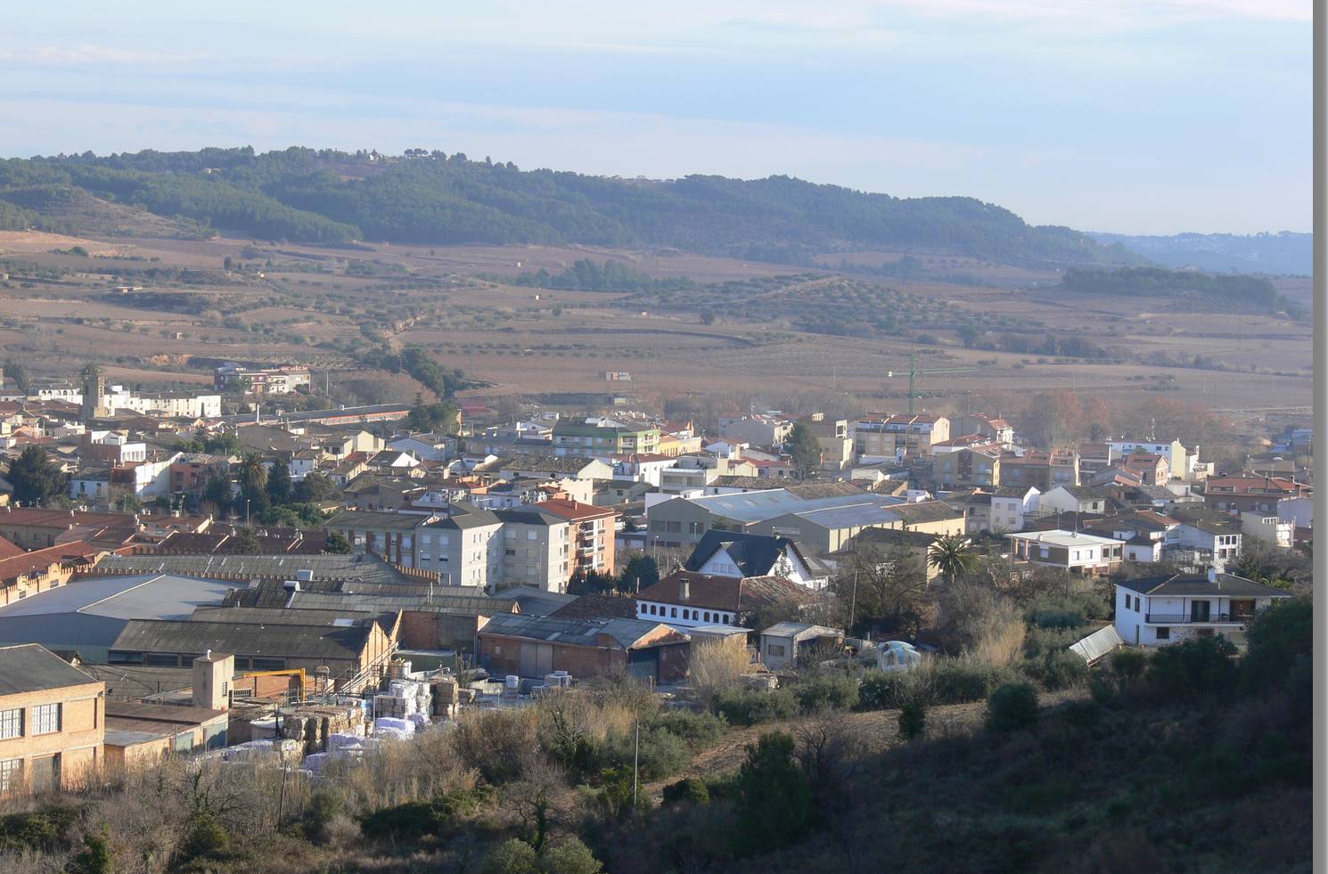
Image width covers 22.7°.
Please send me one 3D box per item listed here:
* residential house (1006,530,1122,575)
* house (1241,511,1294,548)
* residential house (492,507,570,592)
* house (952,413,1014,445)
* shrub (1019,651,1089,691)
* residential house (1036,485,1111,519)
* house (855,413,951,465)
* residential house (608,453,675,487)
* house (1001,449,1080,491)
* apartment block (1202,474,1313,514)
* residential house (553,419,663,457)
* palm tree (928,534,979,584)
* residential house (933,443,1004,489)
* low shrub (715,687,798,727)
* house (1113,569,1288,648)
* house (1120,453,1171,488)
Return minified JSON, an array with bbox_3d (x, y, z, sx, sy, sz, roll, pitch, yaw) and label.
[{"bbox_3d":[57.131,16.636,468.559,10.900,4.700,13.650,4,4,43],"label":"residential house"},{"bbox_3d":[122.582,18.382,666.983,4.100,6.500,14.500,0,3,-15],"label":"house"},{"bbox_3d":[-21.018,18.696,537.777,9.380,13.200,9.600,3,3,21],"label":"residential house"},{"bbox_3d":[100.537,-1.679,1040.502,14.500,10.446,12.000,2,4,30],"label":"house"},{"bbox_3d":[35.175,21.024,299.416,5.800,3.200,5.000,1,3,0],"label":"shrub"},{"bbox_3d":[79.915,13.409,649.154,8.200,7.586,12.000,2,4,32],"label":"residential house"},{"bbox_3d":[73.229,0.433,1008.759,25.000,13.653,13.000,2,4,31],"label":"house"},{"bbox_3d":[-4.447,8.304,779.064,7.750,8.600,17.090,3,4,31],"label":"residential house"},{"bbox_3d":[94.694,8.263,815.298,19.500,10.113,10.500,2,4,30],"label":"house"},{"bbox_3d":[128.783,14.044,712.000,23.500,10.200,13.000,2,3,10],"label":"apartment block"},{"bbox_3d":[-15.163,1.808,881.755,24.000,12.300,17.000,2,3,20],"label":"residential house"},{"bbox_3d":[40.144,17.269,459.795,7.100,7.588,7.100,0,3,0],"label":"palm tree"},{"bbox_3d":[72.588,7.747,788.016,14.000,11.200,12.000,2,3,13],"label":"residential house"},{"bbox_3d":[10.280,30.256,370.747,9.496,3.810,7.000,1,3,2],"label":"low shrub"},{"bbox_3d":[56.067,17.649,343.307,15.550,7.300,10.030,1,3,-12],"label":"house"},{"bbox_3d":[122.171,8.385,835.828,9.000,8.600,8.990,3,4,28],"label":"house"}]

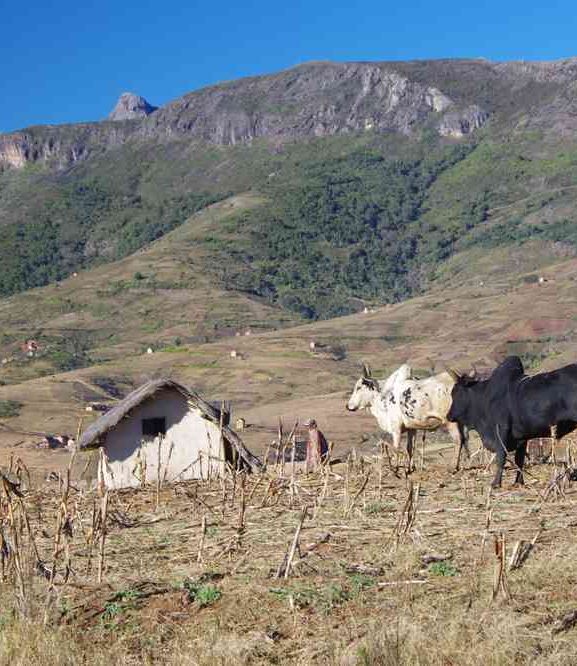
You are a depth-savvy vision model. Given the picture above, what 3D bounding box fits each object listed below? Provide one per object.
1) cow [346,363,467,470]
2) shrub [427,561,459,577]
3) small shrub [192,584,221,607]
[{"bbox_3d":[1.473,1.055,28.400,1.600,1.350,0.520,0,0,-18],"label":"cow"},{"bbox_3d":[1.036,1.573,15.200,0.210,0.095,0.180,0,0,0],"label":"shrub"},{"bbox_3d":[-0.486,1.558,13.500,0.180,0.120,0.170,0,0,0],"label":"small shrub"}]

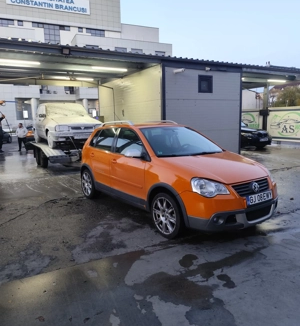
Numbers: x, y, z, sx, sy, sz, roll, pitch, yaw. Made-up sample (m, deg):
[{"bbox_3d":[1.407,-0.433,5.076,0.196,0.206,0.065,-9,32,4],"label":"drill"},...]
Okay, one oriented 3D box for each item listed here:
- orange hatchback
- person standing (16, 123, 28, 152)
[{"bbox_3d":[0.160,0.023,4.700,1.700,1.510,3.920,-7,10,-36],"label":"orange hatchback"},{"bbox_3d":[-7.867,-1.575,16.350,0.620,1.730,0.380,-1,8,6],"label":"person standing"}]

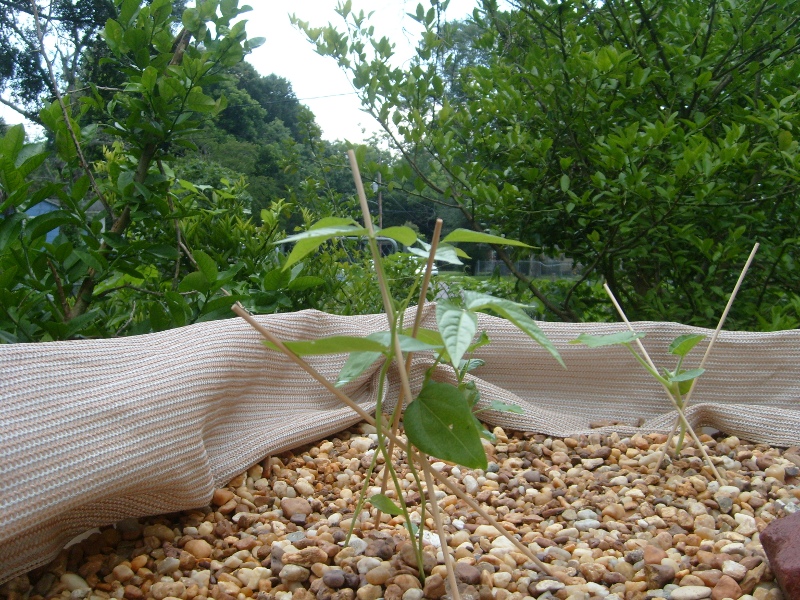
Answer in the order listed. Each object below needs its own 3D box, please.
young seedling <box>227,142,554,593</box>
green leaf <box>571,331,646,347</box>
[{"bbox_3d":[-0.002,0.042,0.480,0.190,0.255,0.180,0,3,0],"label":"young seedling"},{"bbox_3d":[0.198,0.037,0.770,0.070,0.015,0.045,0,3,-6],"label":"green leaf"}]

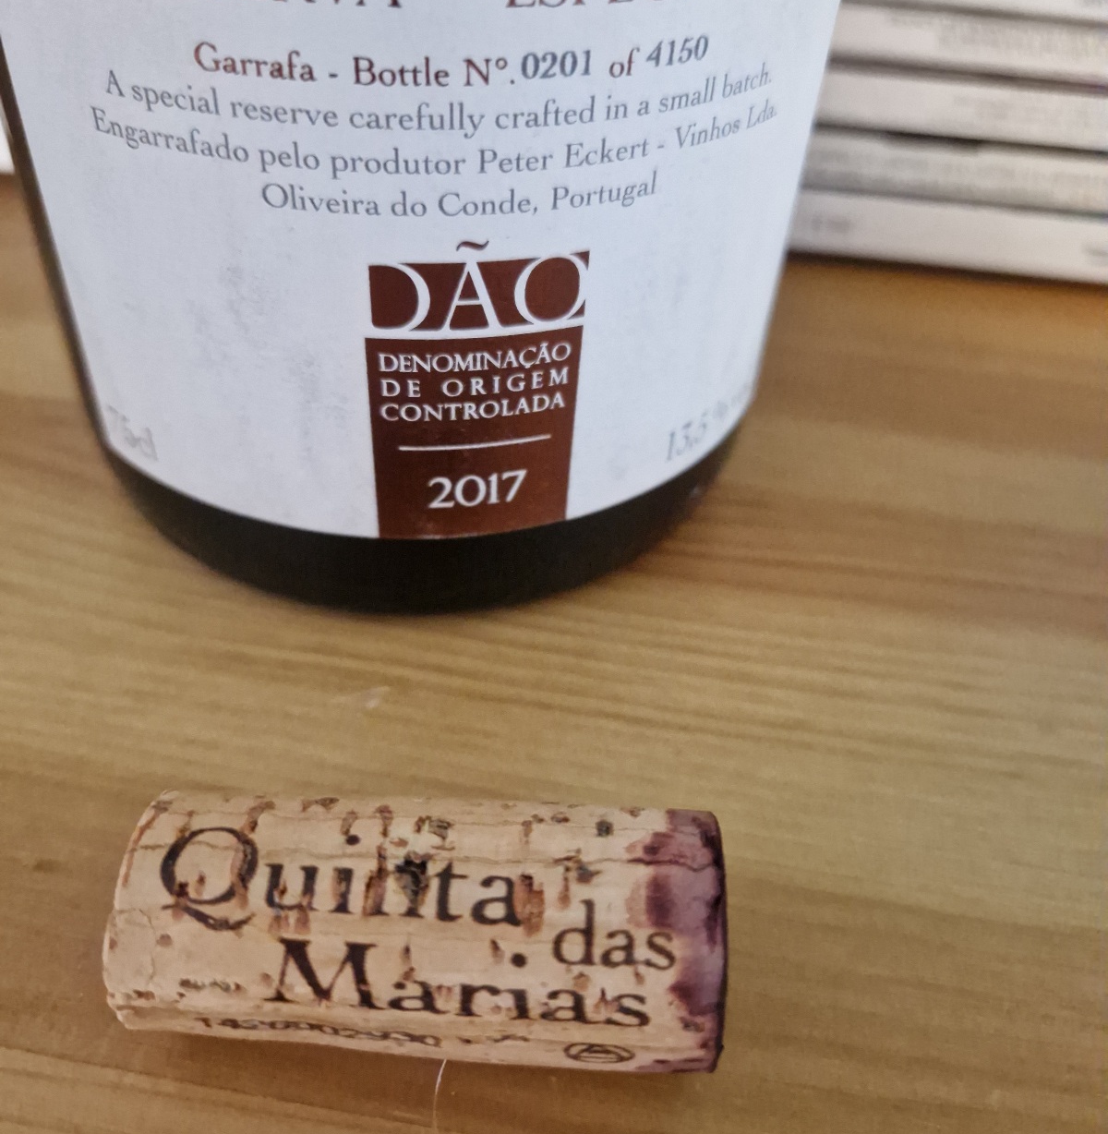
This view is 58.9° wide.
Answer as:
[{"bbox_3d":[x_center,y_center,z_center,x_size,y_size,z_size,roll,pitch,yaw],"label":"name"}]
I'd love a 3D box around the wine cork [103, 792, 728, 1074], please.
[{"bbox_3d":[-0.011,0.030,0.084,0.047,0.021,0.021,4,42,0],"label":"wine cork"}]

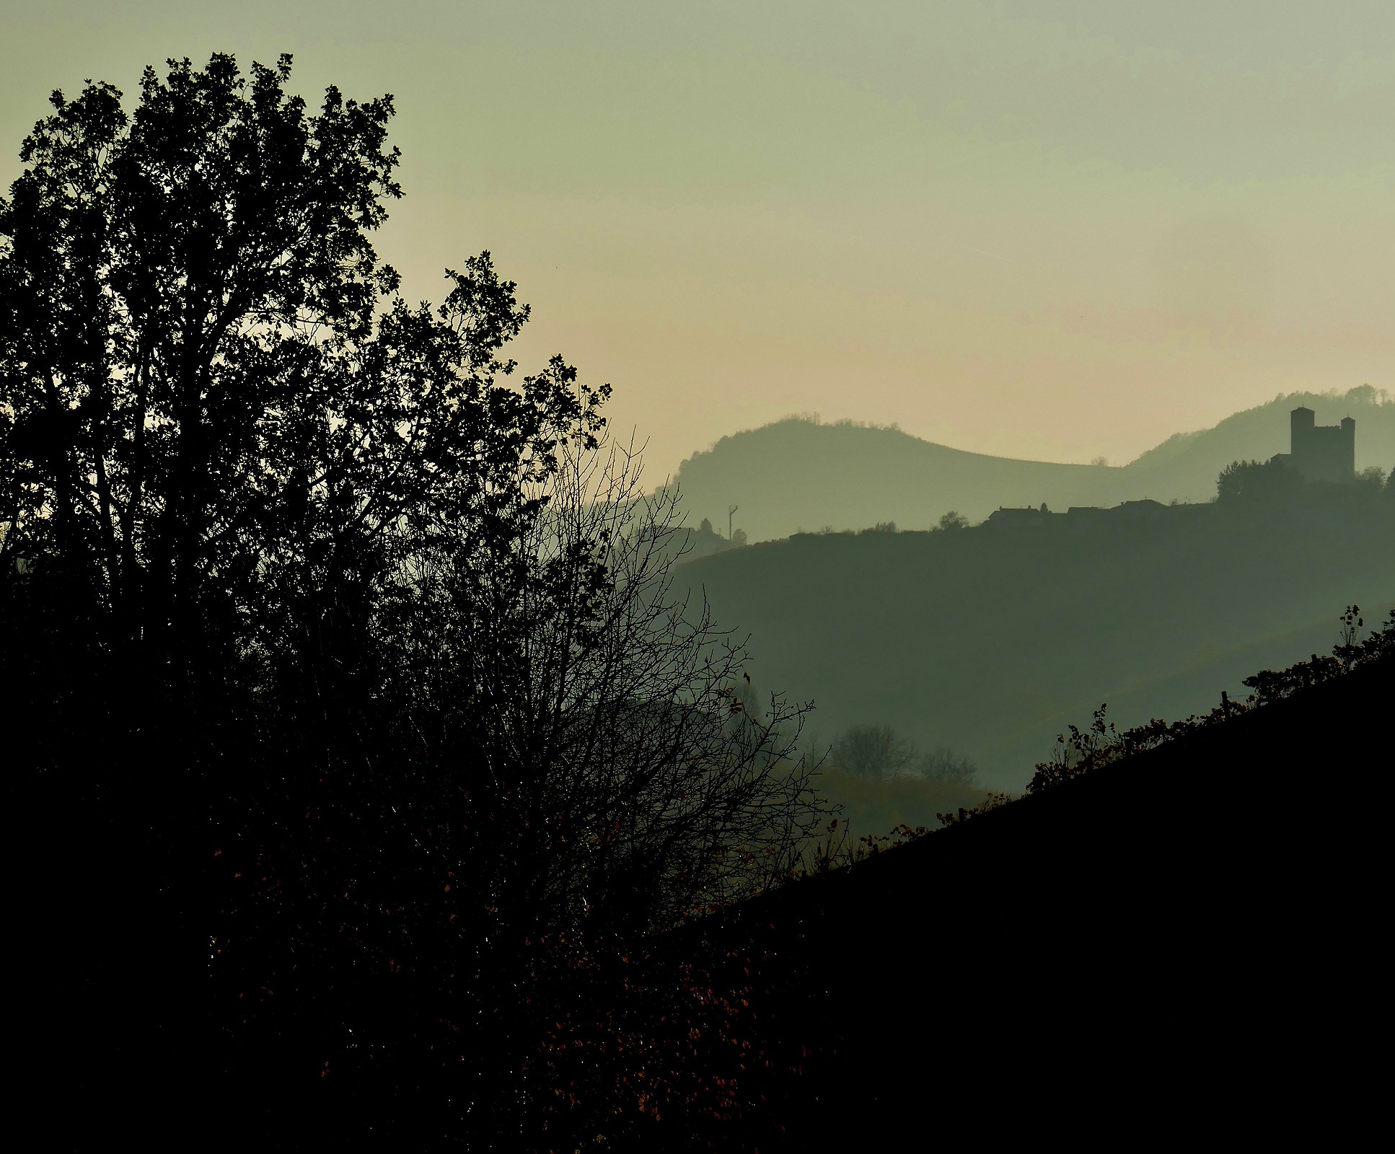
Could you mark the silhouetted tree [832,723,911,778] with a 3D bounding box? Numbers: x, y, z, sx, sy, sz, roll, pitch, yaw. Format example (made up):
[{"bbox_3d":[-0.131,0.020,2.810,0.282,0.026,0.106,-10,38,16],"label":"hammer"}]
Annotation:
[{"bbox_3d":[21.230,21.230,1020.000,9.650,6.840,8.680,0,0,0],"label":"silhouetted tree"}]

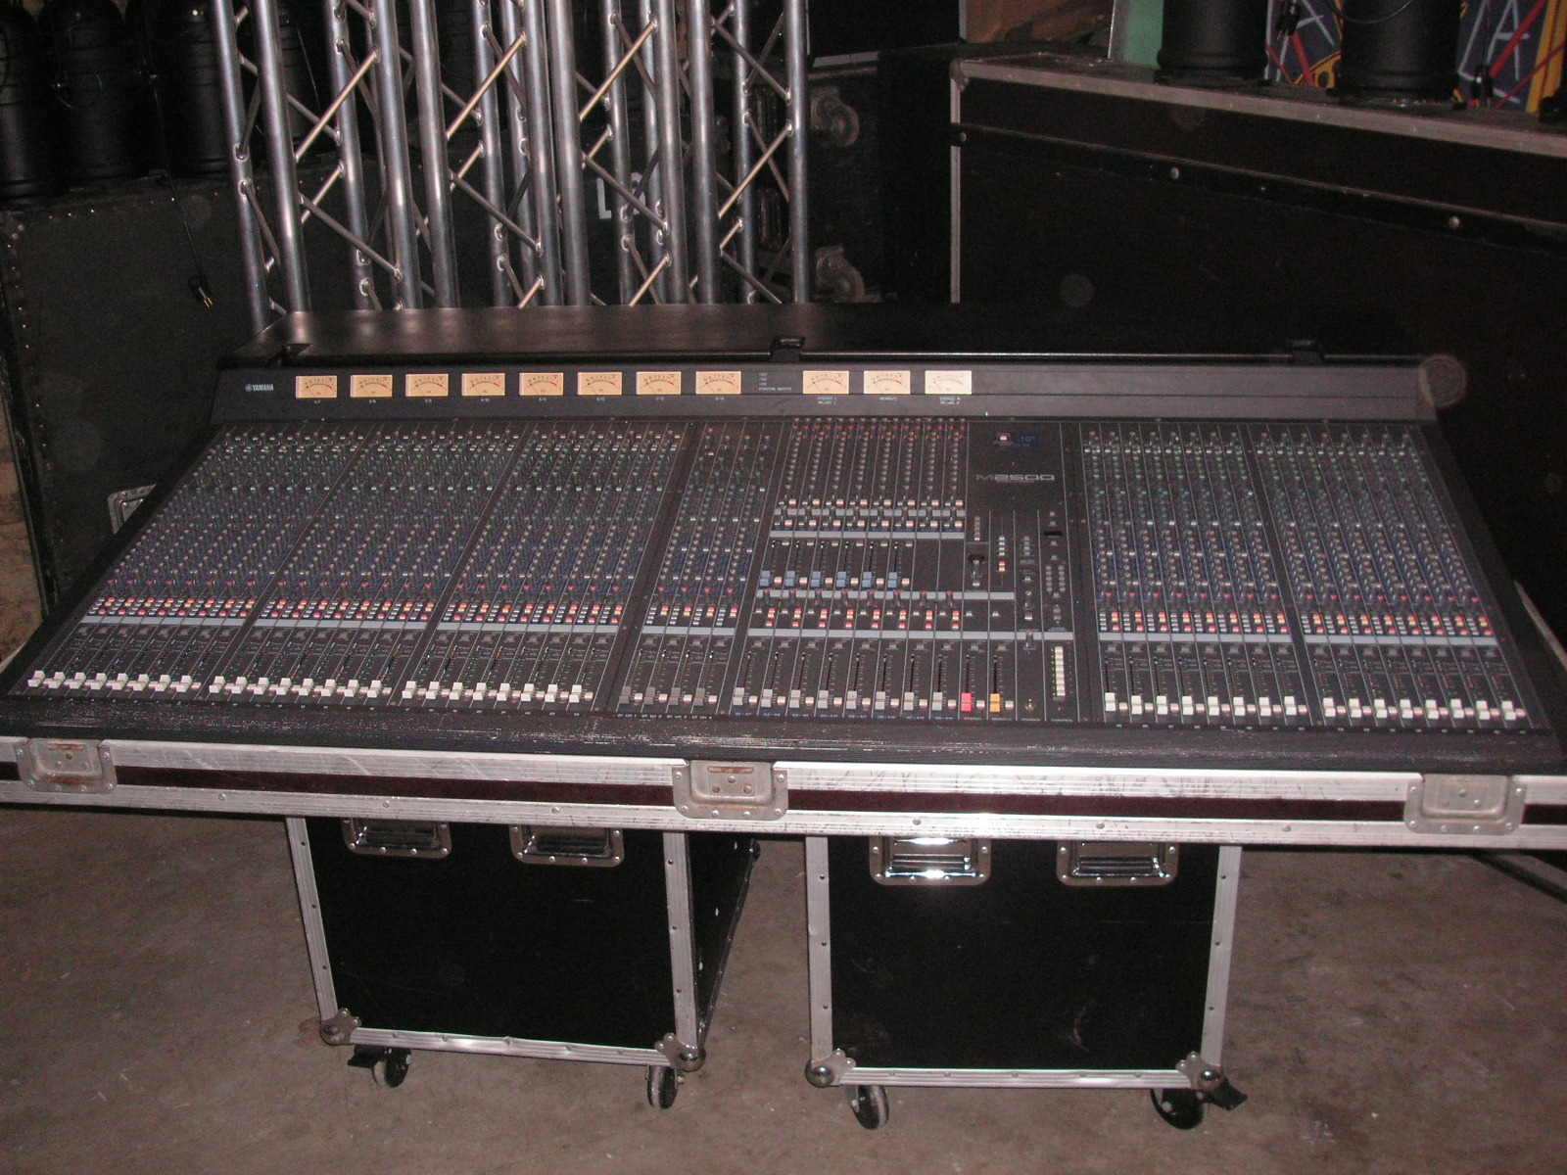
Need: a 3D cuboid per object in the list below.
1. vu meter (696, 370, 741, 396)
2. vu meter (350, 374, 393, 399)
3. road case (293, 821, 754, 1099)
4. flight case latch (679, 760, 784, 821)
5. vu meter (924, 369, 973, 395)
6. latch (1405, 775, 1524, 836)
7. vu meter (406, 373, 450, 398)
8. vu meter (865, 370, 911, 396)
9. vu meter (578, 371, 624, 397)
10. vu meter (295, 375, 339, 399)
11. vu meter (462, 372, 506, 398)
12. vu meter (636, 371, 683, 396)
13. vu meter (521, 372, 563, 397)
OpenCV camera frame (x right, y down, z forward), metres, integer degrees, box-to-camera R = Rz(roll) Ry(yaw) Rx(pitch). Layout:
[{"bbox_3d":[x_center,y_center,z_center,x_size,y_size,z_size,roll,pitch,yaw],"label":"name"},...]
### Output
[{"bbox_3d":[-0.101,-0.320,2.695,0.071,0.038,0.015,1,1,7],"label":"vu meter"},{"bbox_3d":[-0.661,-0.323,2.762,0.071,0.038,0.015,1,1,7],"label":"vu meter"},{"bbox_3d":[-0.381,0.364,2.776,0.600,0.740,0.650,1,21,8],"label":"road case"},{"bbox_3d":[-0.052,0.204,1.755,0.114,0.064,0.018,1,22,7],"label":"flight case latch"},{"bbox_3d":[0.258,-0.317,2.671,0.072,0.037,0.020,1,3,7],"label":"vu meter"},{"bbox_3d":[0.659,0.208,1.668,0.114,0.064,0.018,1,22,7],"label":"latch"},{"bbox_3d":[-0.569,-0.323,2.751,0.071,0.038,0.015,1,1,7],"label":"vu meter"},{"bbox_3d":[0.163,-0.319,2.682,0.072,0.037,0.020,1,3,7],"label":"vu meter"},{"bbox_3d":[-0.289,-0.323,2.736,0.072,0.037,0.020,1,3,7],"label":"vu meter"},{"bbox_3d":[-0.755,-0.325,2.795,0.072,0.037,0.020,1,3,7],"label":"vu meter"},{"bbox_3d":[-0.478,-0.324,2.759,0.072,0.037,0.020,1,3,7],"label":"vu meter"},{"bbox_3d":[-0.195,-0.323,2.725,0.072,0.037,0.020,1,3,7],"label":"vu meter"},{"bbox_3d":[-0.384,-0.324,2.748,0.072,0.037,0.020,1,3,7],"label":"vu meter"}]

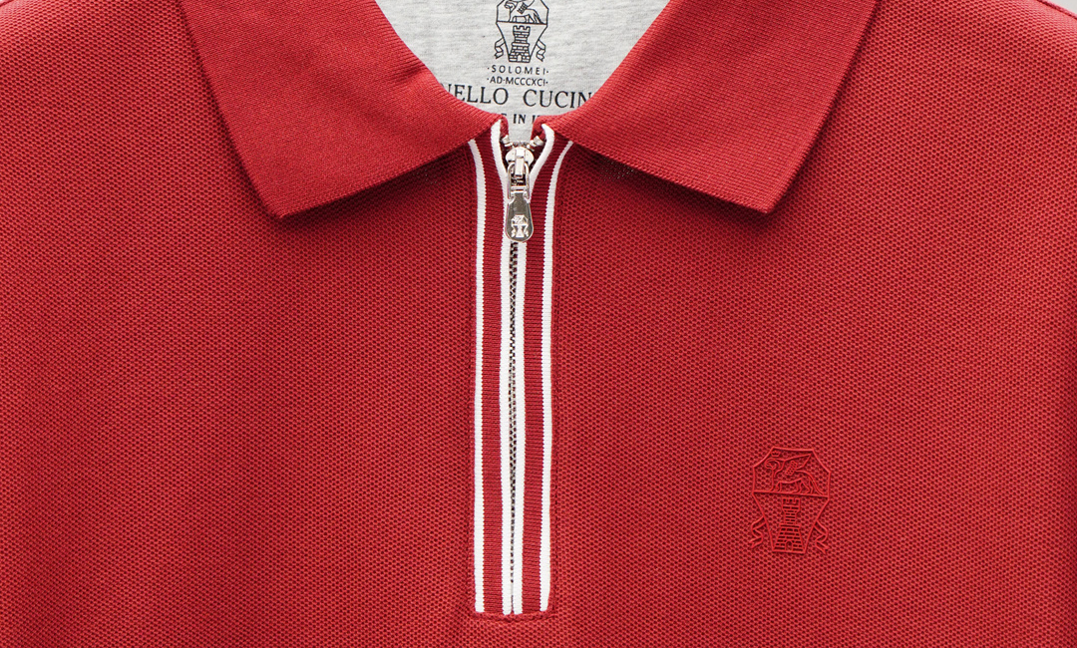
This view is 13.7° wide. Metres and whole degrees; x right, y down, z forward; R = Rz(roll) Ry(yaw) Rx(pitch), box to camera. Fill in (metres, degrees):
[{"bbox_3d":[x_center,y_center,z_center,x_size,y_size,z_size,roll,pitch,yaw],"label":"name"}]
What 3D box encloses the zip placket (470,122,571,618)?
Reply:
[{"bbox_3d":[-0.006,0.015,1.480,0.033,0.164,0.020,0,-3,0],"label":"zip placket"}]

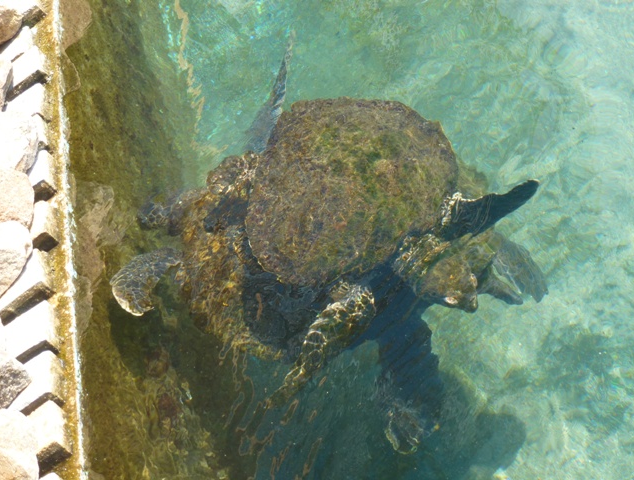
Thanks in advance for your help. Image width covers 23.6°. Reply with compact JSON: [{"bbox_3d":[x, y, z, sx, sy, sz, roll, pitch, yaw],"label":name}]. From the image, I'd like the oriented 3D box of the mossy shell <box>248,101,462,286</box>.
[{"bbox_3d":[0.067,-0.209,5.147,0.755,0.310,0.950,-41,34,1],"label":"mossy shell"}]

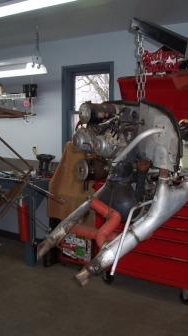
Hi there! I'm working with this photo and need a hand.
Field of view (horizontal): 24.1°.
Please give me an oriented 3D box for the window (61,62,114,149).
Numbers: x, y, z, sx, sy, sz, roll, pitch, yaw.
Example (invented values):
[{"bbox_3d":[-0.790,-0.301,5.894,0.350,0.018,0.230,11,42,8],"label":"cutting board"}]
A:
[{"bbox_3d":[-0.082,-0.610,4.779,0.725,1.005,0.100,4,7,37],"label":"window"}]

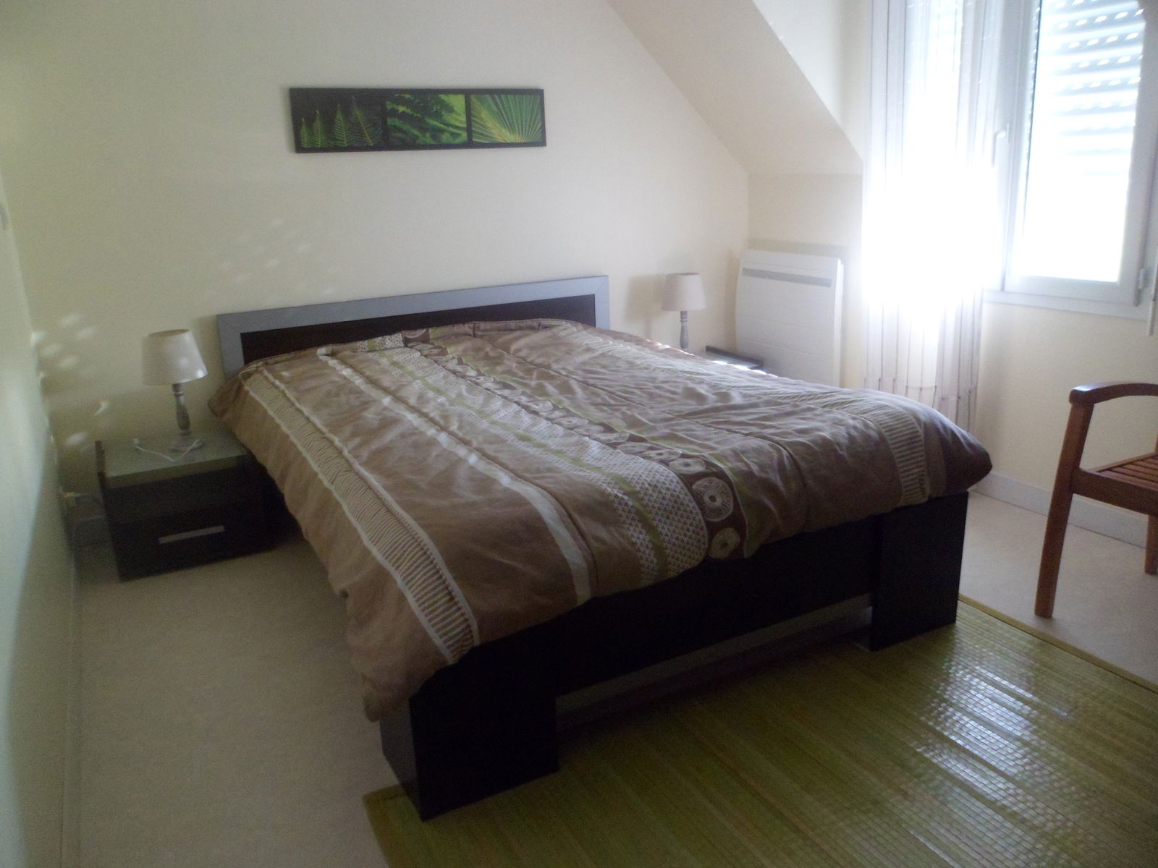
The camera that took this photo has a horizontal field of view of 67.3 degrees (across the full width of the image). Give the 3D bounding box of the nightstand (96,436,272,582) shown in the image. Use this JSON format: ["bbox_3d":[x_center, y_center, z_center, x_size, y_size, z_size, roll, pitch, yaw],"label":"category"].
[{"bbox_3d":[-1.355,0.203,2.978,0.450,0.361,0.425,-11,19,-26],"label":"nightstand"}]

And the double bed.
[{"bbox_3d":[-0.123,0.034,2.752,1.665,0.733,2.023,-11,19,-26],"label":"double bed"}]

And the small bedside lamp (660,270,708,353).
[{"bbox_3d":[0.468,-0.517,3.883,0.198,0.388,0.198,-2,17,1],"label":"small bedside lamp"}]

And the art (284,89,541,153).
[{"bbox_3d":[-0.582,-1.204,3.329,0.996,0.218,0.025,-11,19,-26],"label":"art"}]

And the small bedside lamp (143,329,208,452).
[{"bbox_3d":[-1.331,-0.142,2.889,0.198,0.388,0.198,-11,19,-26],"label":"small bedside lamp"}]

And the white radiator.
[{"bbox_3d":[0.947,-0.495,3.960,0.103,0.632,0.620,-11,19,-26],"label":"white radiator"}]

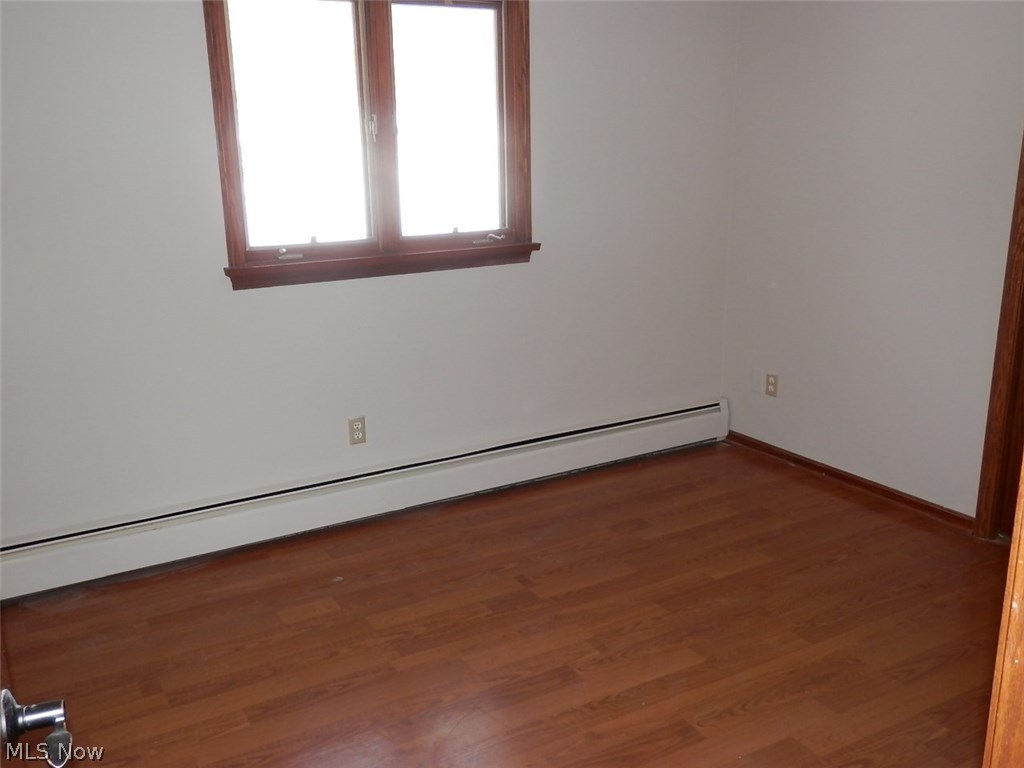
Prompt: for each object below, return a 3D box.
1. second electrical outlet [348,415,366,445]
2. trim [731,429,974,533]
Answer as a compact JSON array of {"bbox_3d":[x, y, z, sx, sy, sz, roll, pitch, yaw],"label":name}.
[{"bbox_3d":[-0.651,0.199,3.748,0.072,0.115,0.008,-9,17,-29],"label":"second electrical outlet"},{"bbox_3d":[1.518,0.424,4.213,0.016,0.057,1.434,-9,17,-29],"label":"trim"}]

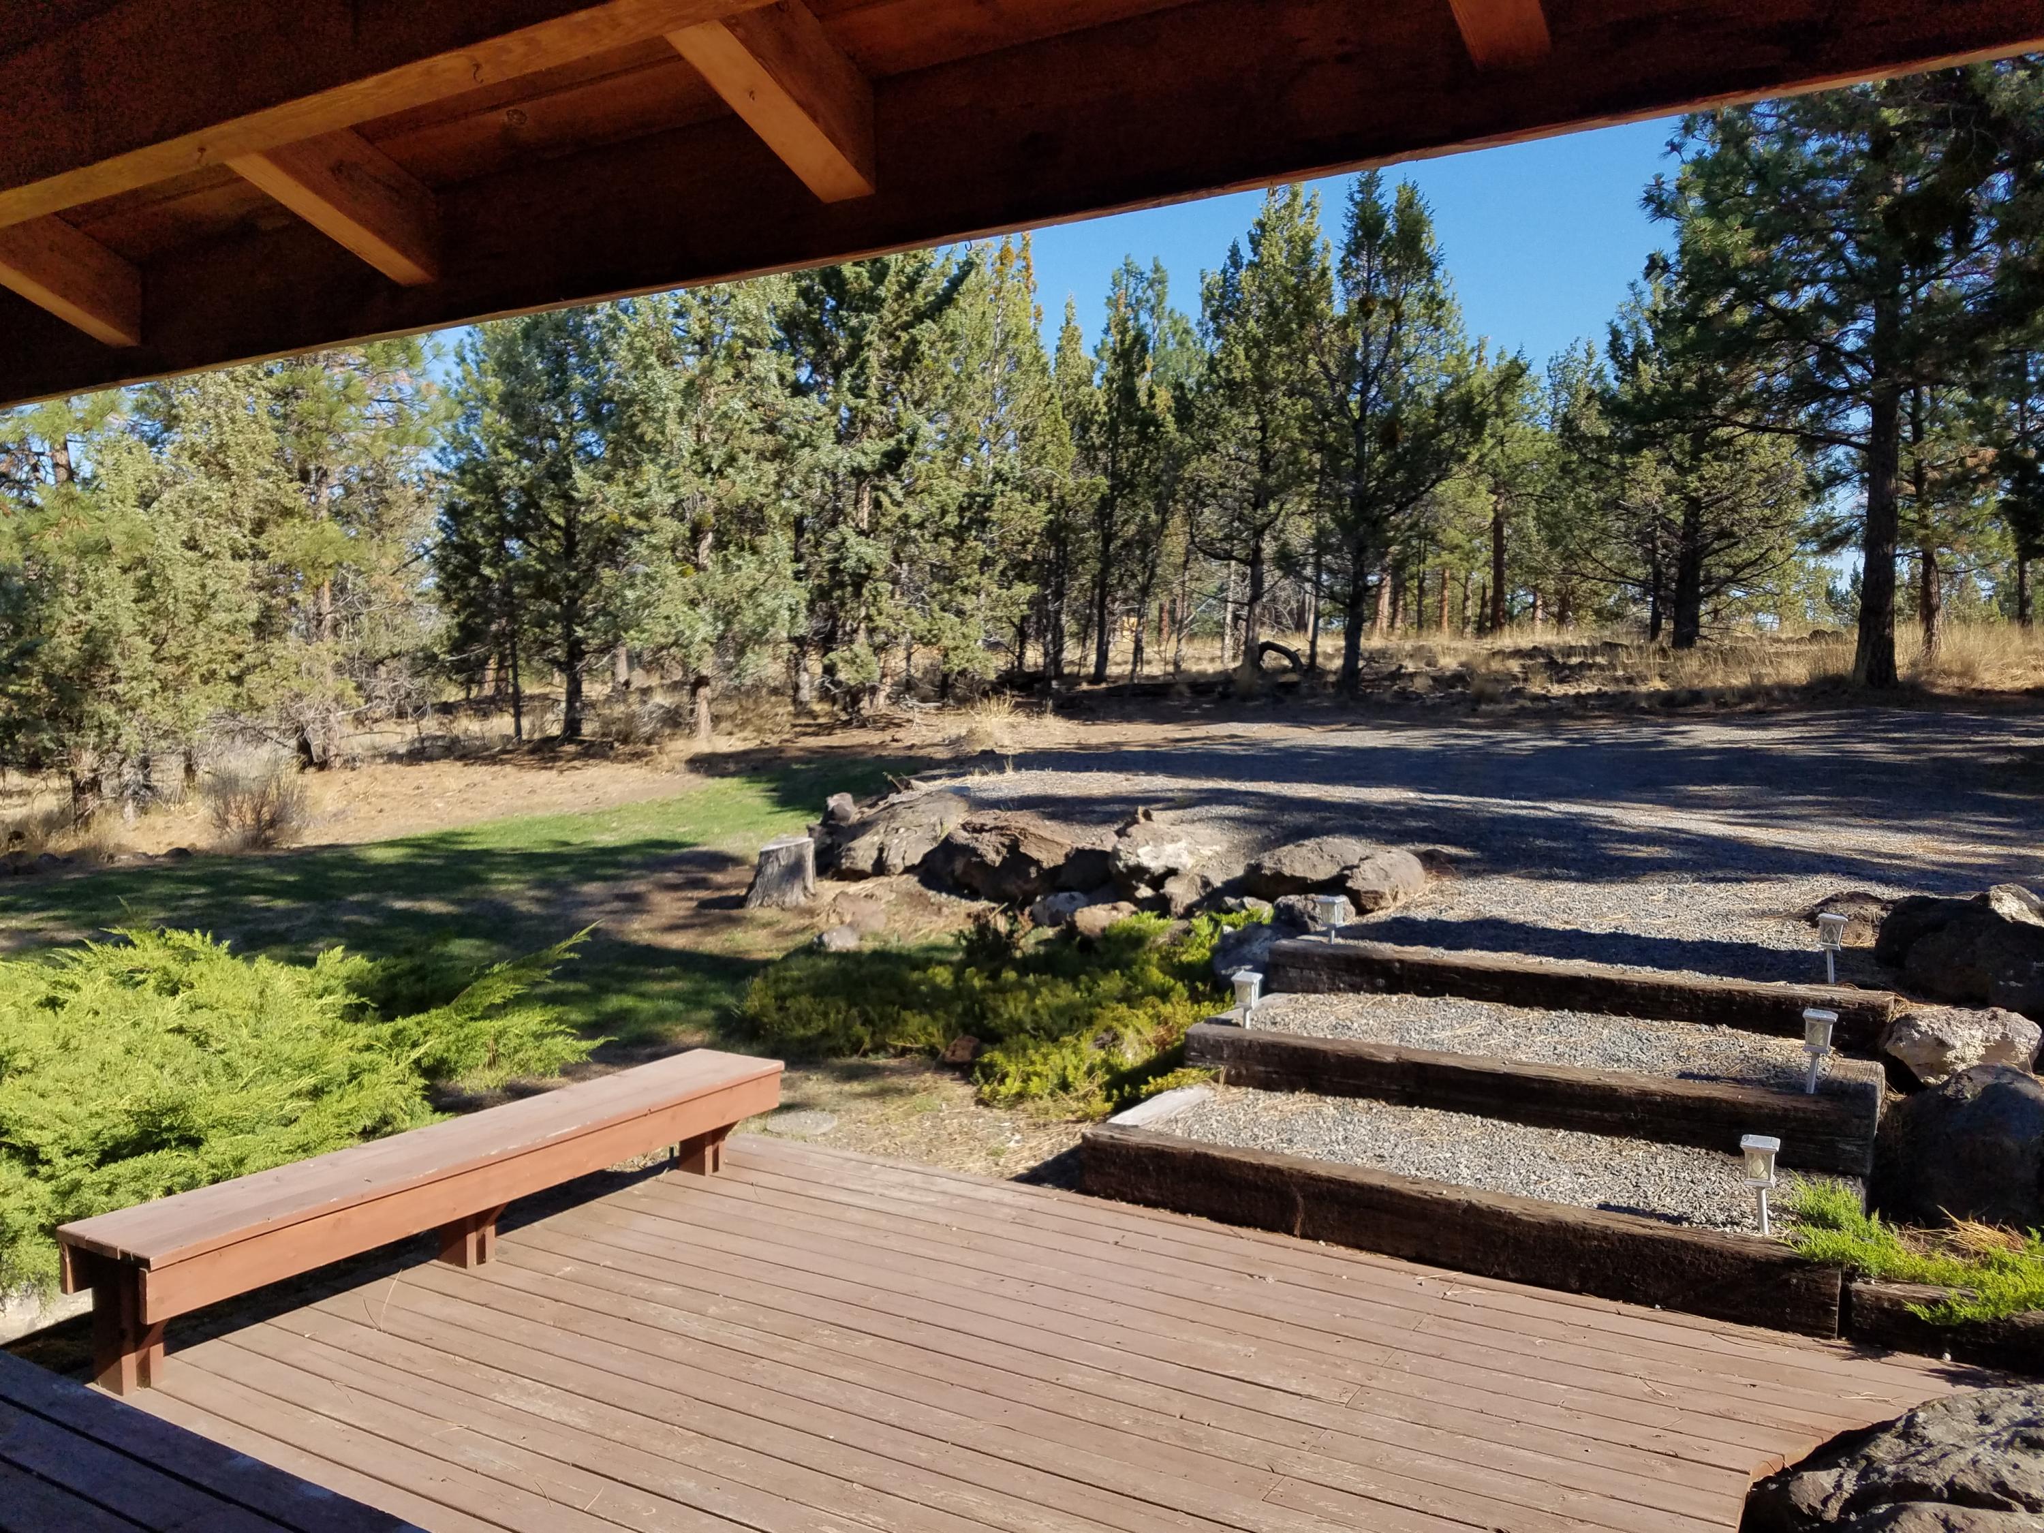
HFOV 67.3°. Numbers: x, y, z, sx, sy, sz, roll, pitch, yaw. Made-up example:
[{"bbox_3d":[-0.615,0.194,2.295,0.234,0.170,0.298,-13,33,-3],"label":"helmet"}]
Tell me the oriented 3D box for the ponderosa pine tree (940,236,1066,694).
[{"bbox_3d":[-0.337,-5.490,27.000,2.600,8.500,2.600,0,2,-1],"label":"ponderosa pine tree"}]

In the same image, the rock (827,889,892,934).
[{"bbox_3d":[-1.161,1.030,11.000,0.450,0.300,0.380,0,2,-6],"label":"rock"}]

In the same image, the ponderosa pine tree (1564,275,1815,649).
[{"bbox_3d":[13.527,-6.078,31.000,4.600,7.100,4.600,1,3,23],"label":"ponderosa pine tree"}]

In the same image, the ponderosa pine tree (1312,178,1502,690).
[{"bbox_3d":[6.629,-5.802,26.500,3.100,8.900,3.100,0,3,14],"label":"ponderosa pine tree"}]

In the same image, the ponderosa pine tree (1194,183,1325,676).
[{"bbox_3d":[4.510,-6.470,29.000,2.650,9.300,2.650,0,3,9],"label":"ponderosa pine tree"}]

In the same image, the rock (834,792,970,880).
[{"bbox_3d":[-1.038,0.581,13.300,1.150,0.650,0.900,0,2,-4],"label":"rock"}]

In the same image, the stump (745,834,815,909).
[{"bbox_3d":[-1.891,0.830,12.000,0.530,0.550,0.530,-1,3,-9],"label":"stump"}]

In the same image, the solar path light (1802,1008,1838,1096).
[{"bbox_3d":[2.821,1.010,5.430,0.112,0.304,0.112,1,3,32],"label":"solar path light"}]

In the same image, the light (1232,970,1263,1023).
[{"bbox_3d":[0.964,0.995,6.550,0.108,0.240,0.108,1,3,32],"label":"light"}]

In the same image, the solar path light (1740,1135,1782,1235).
[{"bbox_3d":[2.214,1.255,4.600,0.110,0.295,0.110,1,3,32],"label":"solar path light"}]

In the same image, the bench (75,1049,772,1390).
[{"bbox_3d":[-1.750,1.403,5.041,0.447,0.423,2.443,1,3,32],"label":"bench"}]

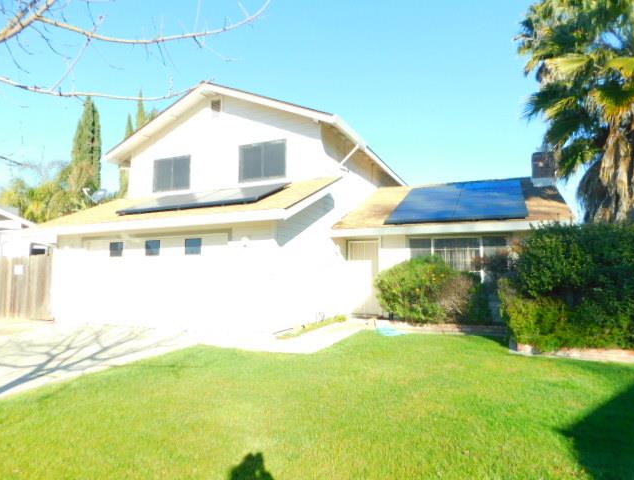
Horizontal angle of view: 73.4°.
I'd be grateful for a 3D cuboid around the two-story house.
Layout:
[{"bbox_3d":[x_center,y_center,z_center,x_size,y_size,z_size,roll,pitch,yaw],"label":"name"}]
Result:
[{"bbox_3d":[0.787,-1.045,14.800,13.340,7.070,12.530,-2,-6,23],"label":"two-story house"}]

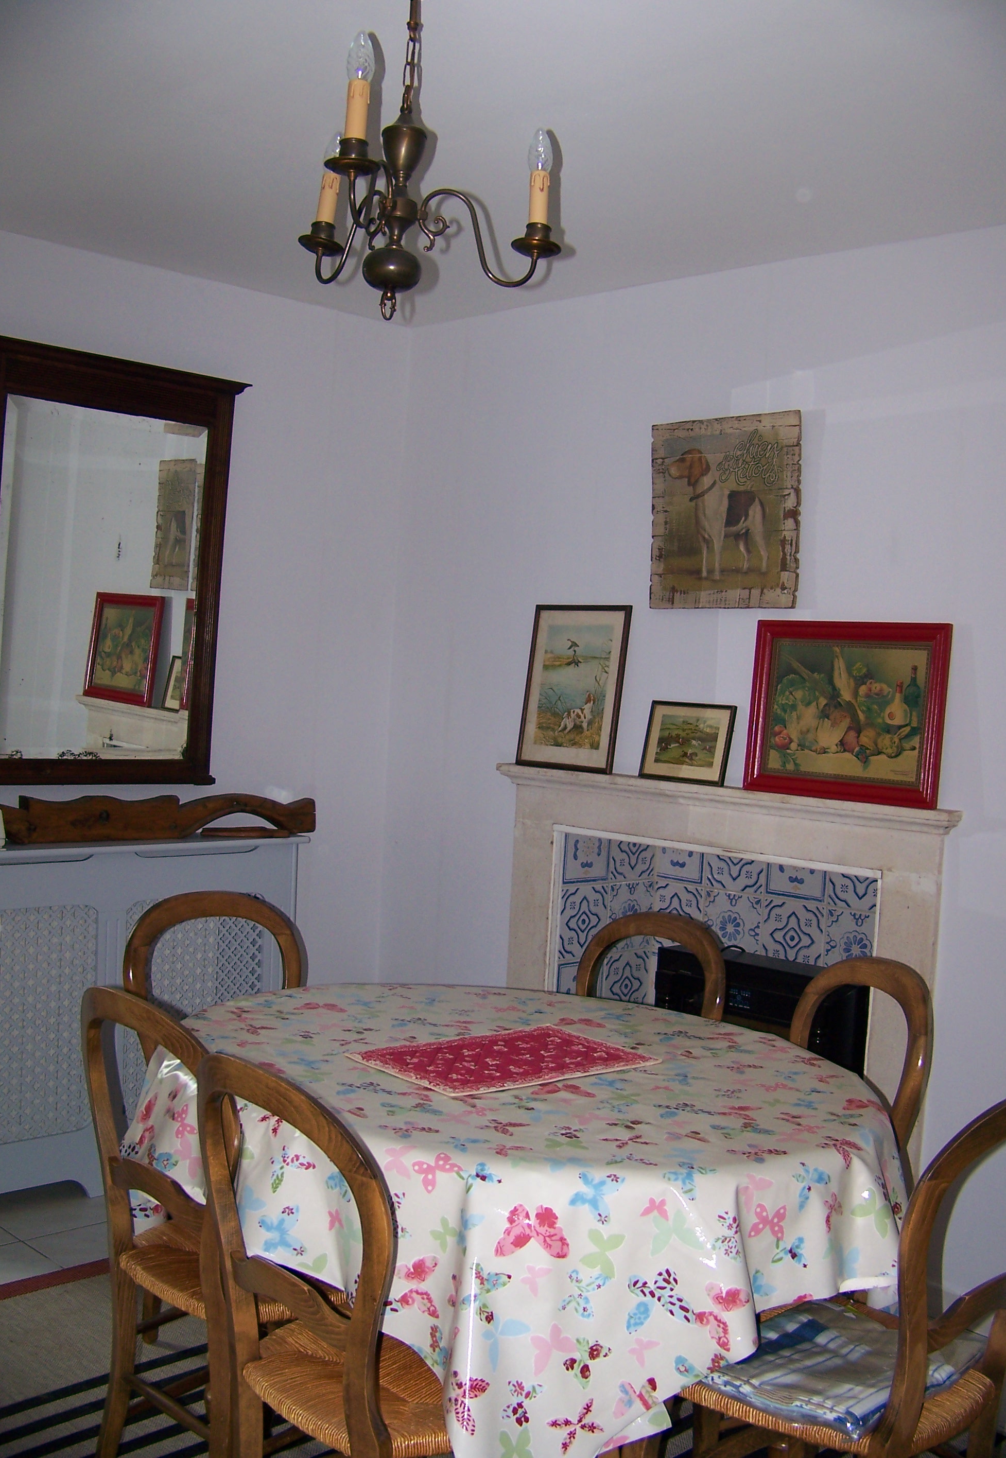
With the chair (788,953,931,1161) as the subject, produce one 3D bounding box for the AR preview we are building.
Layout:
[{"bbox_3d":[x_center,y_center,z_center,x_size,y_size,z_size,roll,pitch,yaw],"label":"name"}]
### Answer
[{"bbox_3d":[0.481,0.874,2.742,0.470,0.890,0.450,2,2,-23],"label":"chair"}]

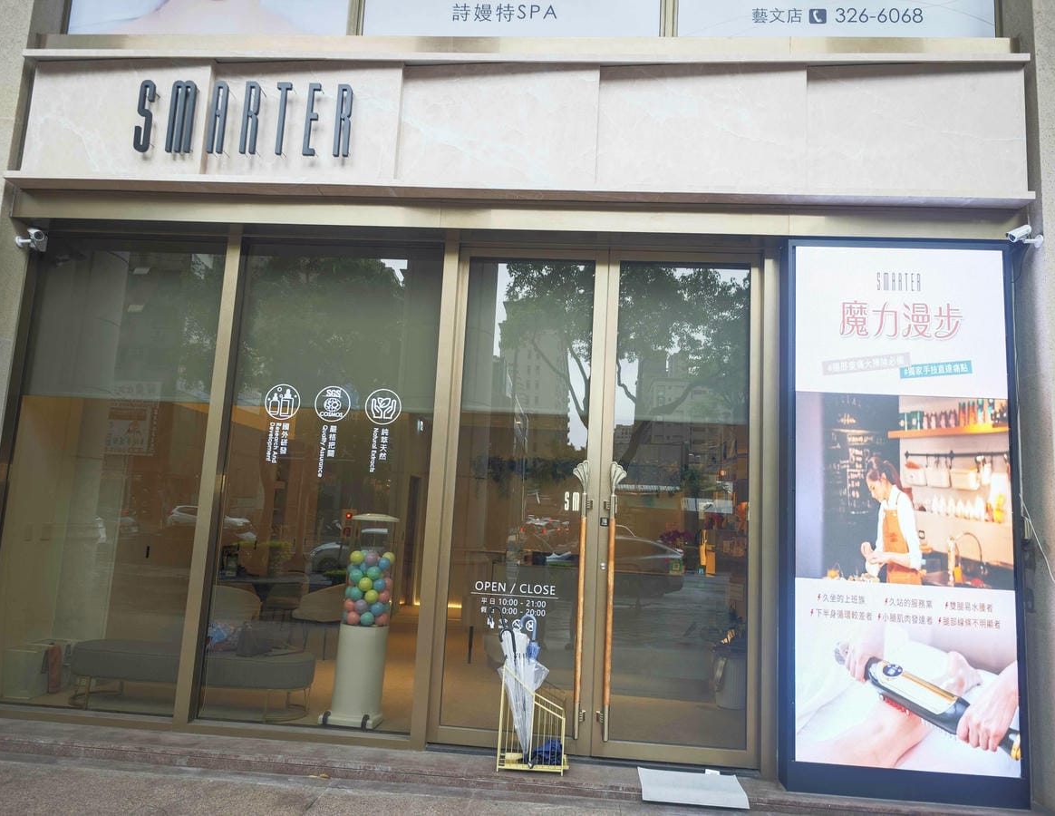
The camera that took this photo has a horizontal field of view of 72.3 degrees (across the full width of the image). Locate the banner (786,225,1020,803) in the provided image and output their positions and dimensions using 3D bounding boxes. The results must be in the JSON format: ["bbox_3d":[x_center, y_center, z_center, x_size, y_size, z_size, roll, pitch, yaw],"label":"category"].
[{"bbox_3d":[2.021,0.548,3.973,1.200,2.969,0.180,2,-7,4],"label":"banner"}]

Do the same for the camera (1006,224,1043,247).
[{"bbox_3d":[2.737,-0.949,3.972,0.180,0.110,0.100,-14,-2,-20],"label":"camera"}]

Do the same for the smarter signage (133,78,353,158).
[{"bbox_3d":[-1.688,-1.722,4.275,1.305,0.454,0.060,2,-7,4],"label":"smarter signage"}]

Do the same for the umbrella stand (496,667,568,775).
[{"bbox_3d":[0.041,1.672,3.911,0.360,0.520,0.165,2,-7,4],"label":"umbrella stand"}]

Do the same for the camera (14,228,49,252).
[{"bbox_3d":[-3.083,-1.045,4.490,0.160,0.110,0.120,17,4,43],"label":"camera"}]

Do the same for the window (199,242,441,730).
[{"bbox_3d":[-1.222,0.405,4.393,1.282,2.898,0.070,2,-7,4],"label":"window"}]

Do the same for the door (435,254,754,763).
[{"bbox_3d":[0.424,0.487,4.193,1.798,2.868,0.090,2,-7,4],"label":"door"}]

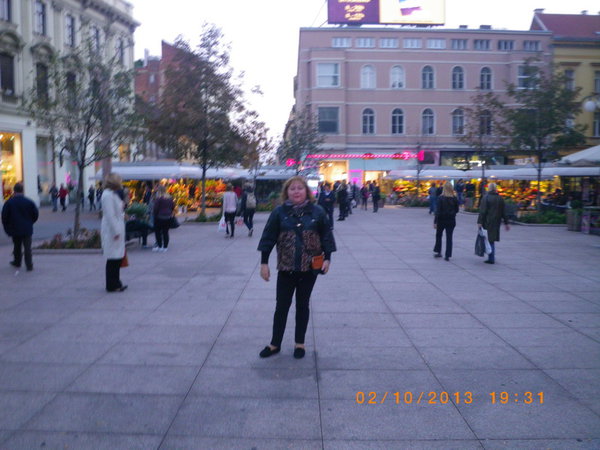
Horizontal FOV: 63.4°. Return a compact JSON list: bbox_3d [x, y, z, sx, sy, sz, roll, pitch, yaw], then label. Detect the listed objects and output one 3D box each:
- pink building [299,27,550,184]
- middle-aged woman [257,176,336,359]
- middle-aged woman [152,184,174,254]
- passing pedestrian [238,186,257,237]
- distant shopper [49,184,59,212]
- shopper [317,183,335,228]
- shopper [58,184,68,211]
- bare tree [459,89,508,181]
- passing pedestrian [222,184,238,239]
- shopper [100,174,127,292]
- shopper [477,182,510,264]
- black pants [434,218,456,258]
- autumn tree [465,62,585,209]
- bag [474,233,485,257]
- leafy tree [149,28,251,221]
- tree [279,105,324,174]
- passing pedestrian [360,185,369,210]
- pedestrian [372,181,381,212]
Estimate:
[{"bbox_3d":[11.156,-10.214,49.848,22.700,15.000,13.000,1,5,0],"label":"pink building"},{"bbox_3d":[-0.033,0.394,4.610,0.720,1.680,0.420,1,5,0],"label":"middle-aged woman"},{"bbox_3d":[-3.330,-0.183,11.774,0.540,1.630,0.380,-1,5,-15],"label":"middle-aged woman"},{"bbox_3d":[-1.564,-0.454,14.600,0.500,1.620,0.500,-2,6,-28],"label":"passing pedestrian"},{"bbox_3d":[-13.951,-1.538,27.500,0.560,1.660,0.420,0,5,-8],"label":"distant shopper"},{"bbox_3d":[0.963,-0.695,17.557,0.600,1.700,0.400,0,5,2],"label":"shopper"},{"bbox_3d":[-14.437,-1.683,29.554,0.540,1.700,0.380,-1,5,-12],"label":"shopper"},{"bbox_3d":[10.635,-4.251,27.835,2.900,7.100,2.900,2,5,21],"label":"bare tree"},{"bbox_3d":[-2.146,-0.462,14.914,0.500,1.670,0.360,0,5,5],"label":"passing pedestrian"},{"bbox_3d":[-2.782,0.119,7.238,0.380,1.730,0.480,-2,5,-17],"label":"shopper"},{"bbox_3d":[3.901,-0.054,9.783,0.620,1.640,0.450,-2,5,-23],"label":"shopper"},{"bbox_3d":[3.031,0.229,10.109,0.430,0.920,0.380,-1,5,-11],"label":"black pants"},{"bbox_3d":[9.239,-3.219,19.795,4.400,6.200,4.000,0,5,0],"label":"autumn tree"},{"bbox_3d":[3.707,0.403,10.022,0.190,0.500,0.270,0,5,0],"label":"bag"},{"bbox_3d":[-4.429,-4.696,21.600,4.400,8.300,4.200,1,5,0],"label":"leafy tree"},{"bbox_3d":[0.104,-4.789,33.711,3.300,6.900,3.200,0,5,0],"label":"tree"},{"bbox_3d":[4.092,-1.735,30.486,0.480,1.650,0.360,0,5,0],"label":"passing pedestrian"},{"bbox_3d":[4.125,-1.499,26.169,0.400,1.660,0.470,-2,5,-17],"label":"pedestrian"}]

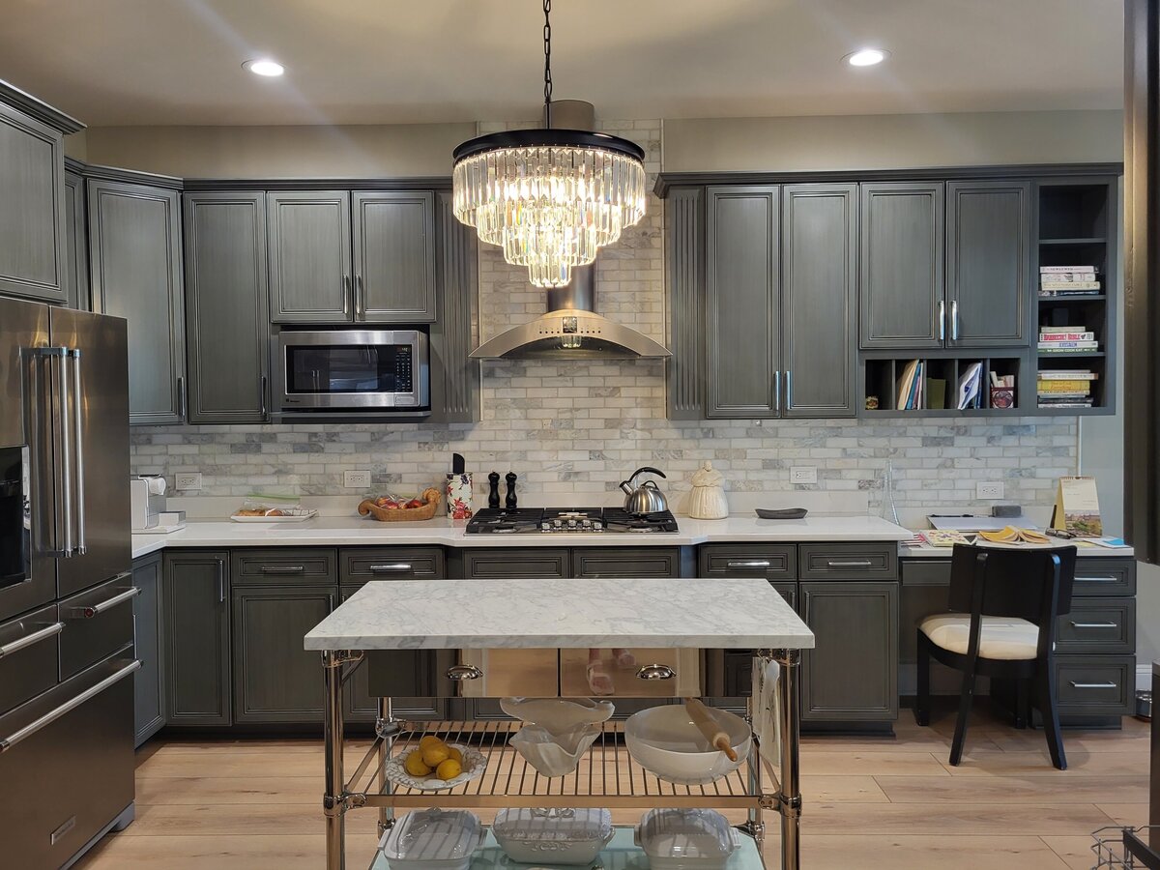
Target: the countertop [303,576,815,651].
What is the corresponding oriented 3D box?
[{"bbox_3d":[-0.046,0.491,2.438,1.250,0.036,0.613,0,3,1],"label":"countertop"}]

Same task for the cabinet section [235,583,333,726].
[{"bbox_3d":[-1.237,0.923,3.994,0.447,0.586,0.610,-1,2,1],"label":"cabinet section"}]

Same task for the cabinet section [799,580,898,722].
[{"bbox_3d":[1.135,0.900,3.962,0.409,0.586,0.610,-1,2,1],"label":"cabinet section"}]

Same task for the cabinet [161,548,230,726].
[{"bbox_3d":[-1.655,0.870,4.069,0.301,0.764,0.580,-1,3,1],"label":"cabinet"}]

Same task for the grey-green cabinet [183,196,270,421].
[{"bbox_3d":[-1.595,-0.583,4.119,0.373,1.050,0.330,-1,3,1],"label":"grey-green cabinet"}]

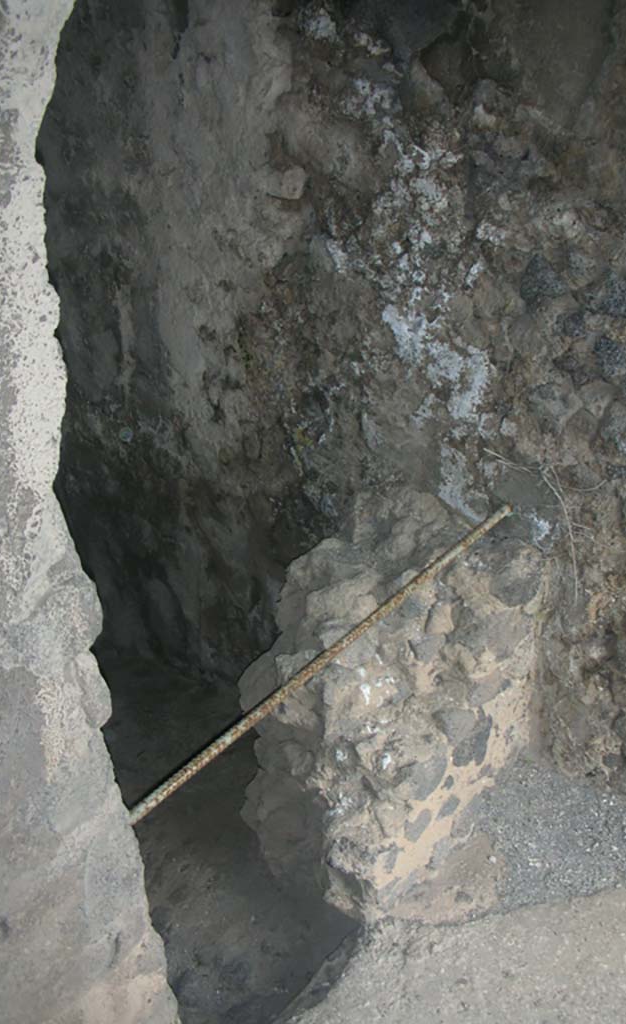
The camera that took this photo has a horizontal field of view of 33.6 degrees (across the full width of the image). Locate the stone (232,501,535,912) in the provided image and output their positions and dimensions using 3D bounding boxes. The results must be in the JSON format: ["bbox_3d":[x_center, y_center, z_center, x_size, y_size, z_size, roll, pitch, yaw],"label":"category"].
[{"bbox_3d":[0.122,0.342,2.012,0.360,0.520,0.530,21,36,34],"label":"stone"}]

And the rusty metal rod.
[{"bbox_3d":[0.066,0.212,1.755,0.018,0.018,1.106,20,36,33],"label":"rusty metal rod"}]

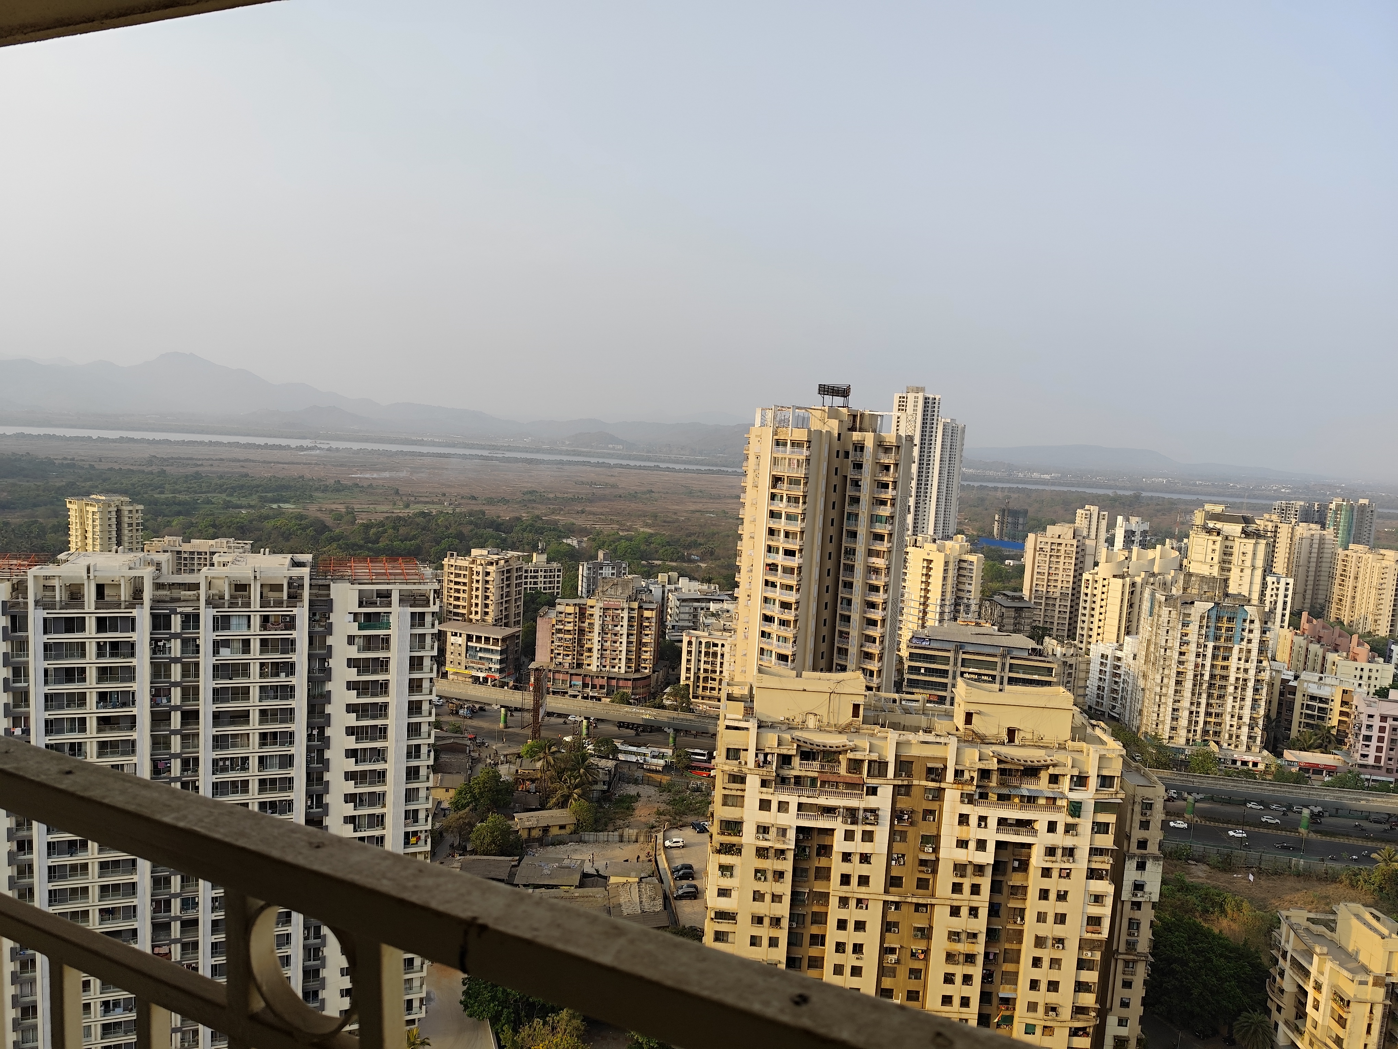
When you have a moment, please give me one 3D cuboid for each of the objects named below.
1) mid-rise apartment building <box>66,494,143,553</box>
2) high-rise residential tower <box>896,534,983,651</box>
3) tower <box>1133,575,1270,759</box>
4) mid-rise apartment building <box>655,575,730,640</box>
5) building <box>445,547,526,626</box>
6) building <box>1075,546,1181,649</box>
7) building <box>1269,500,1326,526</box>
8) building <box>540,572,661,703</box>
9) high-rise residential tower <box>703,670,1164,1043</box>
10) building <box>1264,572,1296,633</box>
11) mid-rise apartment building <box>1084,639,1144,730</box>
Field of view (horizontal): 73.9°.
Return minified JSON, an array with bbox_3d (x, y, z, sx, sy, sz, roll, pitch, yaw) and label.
[{"bbox_3d":[-270.890,9.890,424.370,25.700,47.000,18.500,7,7,28],"label":"mid-rise apartment building"},{"bbox_3d":[97.410,31.900,378.000,22.000,49.500,30.000,-3,9,-45],"label":"high-rise residential tower"},{"bbox_3d":[160.810,44.520,298.440,33.000,53.000,20.500,4,6,7],"label":"tower"},{"bbox_3d":[-1.980,36.800,391.340,28.000,25.000,20.000,3,6,-5],"label":"mid-rise apartment building"},{"bbox_3d":[-80.670,28.950,349.880,21.500,38.000,18.000,6,7,22],"label":"building"},{"bbox_3d":[180.590,37.560,392.700,40.000,53.000,18.500,0,7,-32],"label":"building"},{"bbox_3d":[485.430,12.090,757.300,33.000,62.000,21.500,0,7,-27],"label":"building"},{"bbox_3d":[-34.840,39.340,323.290,39.500,38.500,22.000,4,6,6],"label":"building"},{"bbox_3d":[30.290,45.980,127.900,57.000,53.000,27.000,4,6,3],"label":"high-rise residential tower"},{"bbox_3d":[253.450,43.230,418.280,15.500,45.000,15.500,4,6,5],"label":"building"},{"bbox_3d":[153.980,54.740,328.240,16.000,29.500,31.000,1,6,-19],"label":"mid-rise apartment building"}]

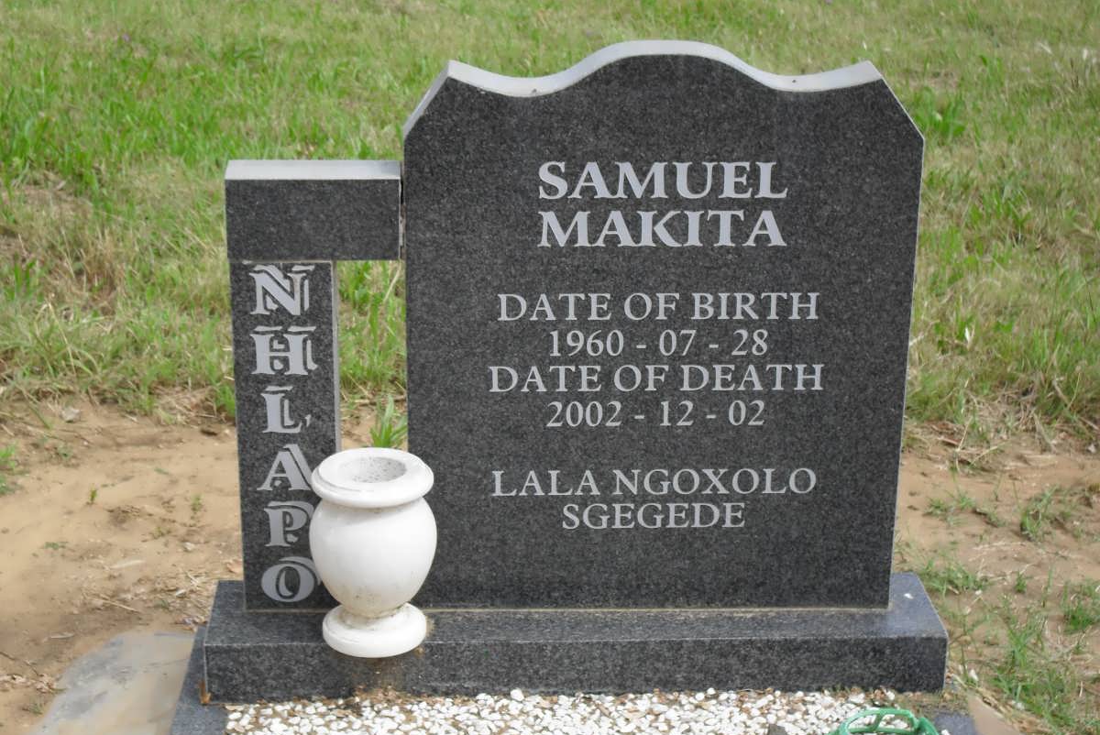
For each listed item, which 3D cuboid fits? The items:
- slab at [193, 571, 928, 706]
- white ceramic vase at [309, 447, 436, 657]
[{"bbox_3d":[0.031,0.340,2.660,0.909,0.079,0.177,0,21,-3],"label":"slab"},{"bbox_3d":[-0.213,0.226,2.533,0.154,0.219,0.154,0,21,-3],"label":"white ceramic vase"}]

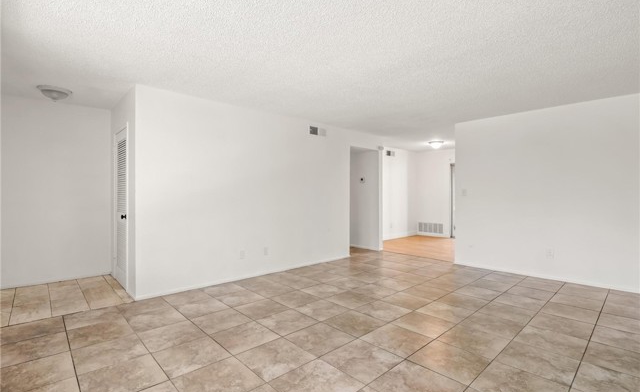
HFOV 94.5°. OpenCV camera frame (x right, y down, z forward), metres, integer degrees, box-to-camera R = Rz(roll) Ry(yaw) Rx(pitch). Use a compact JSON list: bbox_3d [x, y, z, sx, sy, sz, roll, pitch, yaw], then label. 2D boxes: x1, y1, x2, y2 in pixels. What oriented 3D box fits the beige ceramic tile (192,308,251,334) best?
[{"bbox_3d":[-0.963,1.229,2.919,0.450,0.015,0.450,0,0,-43],"label":"beige ceramic tile"}]

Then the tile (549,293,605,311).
[{"bbox_3d":[2.980,1.232,3.447,0.450,0.015,0.450,0,0,-43],"label":"tile"}]

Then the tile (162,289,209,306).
[{"bbox_3d":[-1.562,1.197,3.516,0.440,0.012,0.440,0,0,-43],"label":"tile"}]

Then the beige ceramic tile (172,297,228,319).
[{"bbox_3d":[-1.295,1.231,3.268,0.450,0.015,0.450,0,0,-43],"label":"beige ceramic tile"}]

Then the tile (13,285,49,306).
[{"bbox_3d":[-3.555,1.216,3.654,0.306,0.012,0.879,0,0,-43],"label":"tile"}]

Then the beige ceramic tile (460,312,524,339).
[{"bbox_3d":[1.621,1.212,2.800,0.446,0.012,0.446,0,0,-43],"label":"beige ceramic tile"}]

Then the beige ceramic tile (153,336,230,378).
[{"bbox_3d":[-0.984,1.225,2.276,0.450,0.015,0.450,0,0,-43],"label":"beige ceramic tile"}]

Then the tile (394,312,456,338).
[{"bbox_3d":[0.943,1.170,2.693,0.437,0.012,0.437,0,0,-42],"label":"tile"}]

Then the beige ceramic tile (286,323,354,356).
[{"bbox_3d":[0.004,1.194,2.501,0.440,0.012,0.440,0,0,-43],"label":"beige ceramic tile"}]

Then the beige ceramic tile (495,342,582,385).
[{"bbox_3d":[1.570,1.193,2.138,0.440,0.012,0.440,0,0,-43],"label":"beige ceramic tile"}]

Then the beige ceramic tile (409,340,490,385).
[{"bbox_3d":[0.919,1.167,2.090,0.437,0.012,0.437,0,0,-42],"label":"beige ceramic tile"}]

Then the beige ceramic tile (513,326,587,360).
[{"bbox_3d":[1.854,1.167,2.342,0.437,0.012,0.437,0,0,-42],"label":"beige ceramic tile"}]

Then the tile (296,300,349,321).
[{"bbox_3d":[0.027,1.196,3.126,0.440,0.012,0.440,0,0,-43],"label":"tile"}]

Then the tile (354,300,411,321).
[{"bbox_3d":[0.667,1.214,3.139,0.446,0.012,0.446,0,0,-43],"label":"tile"}]

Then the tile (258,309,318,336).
[{"bbox_3d":[-0.308,1.229,2.896,0.450,0.015,0.450,0,0,-43],"label":"tile"}]

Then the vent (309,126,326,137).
[{"bbox_3d":[-0.020,-1.103,5.077,0.420,0.170,0.020,0,0,-42],"label":"vent"}]

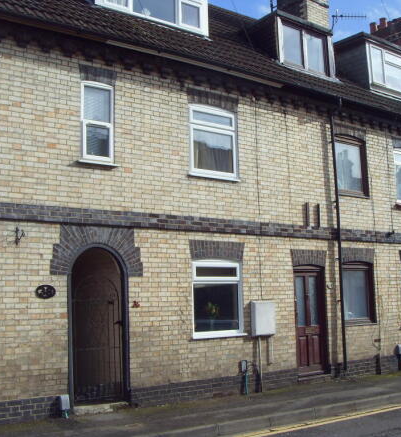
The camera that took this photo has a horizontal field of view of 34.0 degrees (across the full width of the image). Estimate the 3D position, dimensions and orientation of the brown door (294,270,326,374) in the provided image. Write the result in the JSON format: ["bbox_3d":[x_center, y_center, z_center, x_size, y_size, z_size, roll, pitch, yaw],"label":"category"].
[{"bbox_3d":[2.061,1.944,12.538,0.820,1.970,0.090,4,-9,-38],"label":"brown door"}]

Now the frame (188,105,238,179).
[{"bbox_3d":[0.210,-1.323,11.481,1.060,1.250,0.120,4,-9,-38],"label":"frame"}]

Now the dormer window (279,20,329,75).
[{"bbox_3d":[2.362,-3.805,14.751,1.660,1.020,0.140,4,-9,-38],"label":"dormer window"}]

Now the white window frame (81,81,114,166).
[{"bbox_3d":[-1.581,-1.461,10.062,0.555,1.250,0.100,4,-9,-38],"label":"white window frame"}]

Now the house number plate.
[{"bbox_3d":[-2.153,1.022,9.146,0.295,0.195,0.020,4,-9,-38],"label":"house number plate"}]

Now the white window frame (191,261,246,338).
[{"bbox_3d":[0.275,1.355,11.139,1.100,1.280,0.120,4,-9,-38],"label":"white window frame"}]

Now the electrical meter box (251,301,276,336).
[{"bbox_3d":[1.123,1.773,11.577,0.450,0.570,0.160,4,-9,-38],"label":"electrical meter box"}]

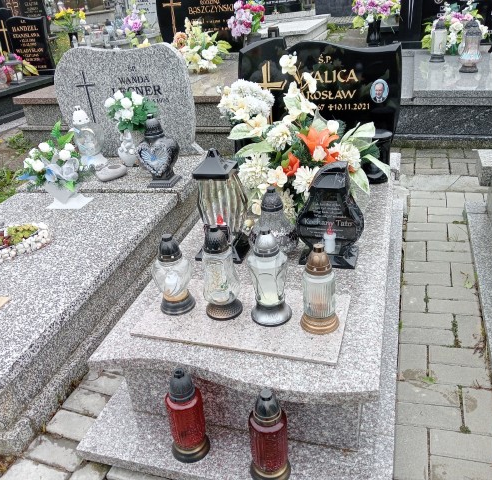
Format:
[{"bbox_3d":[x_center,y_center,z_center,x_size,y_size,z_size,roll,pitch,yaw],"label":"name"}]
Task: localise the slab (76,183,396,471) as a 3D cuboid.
[{"bbox_3d":[0.157,0.145,2.067,0.891,0.324,1.716,4,29,16],"label":"slab"}]

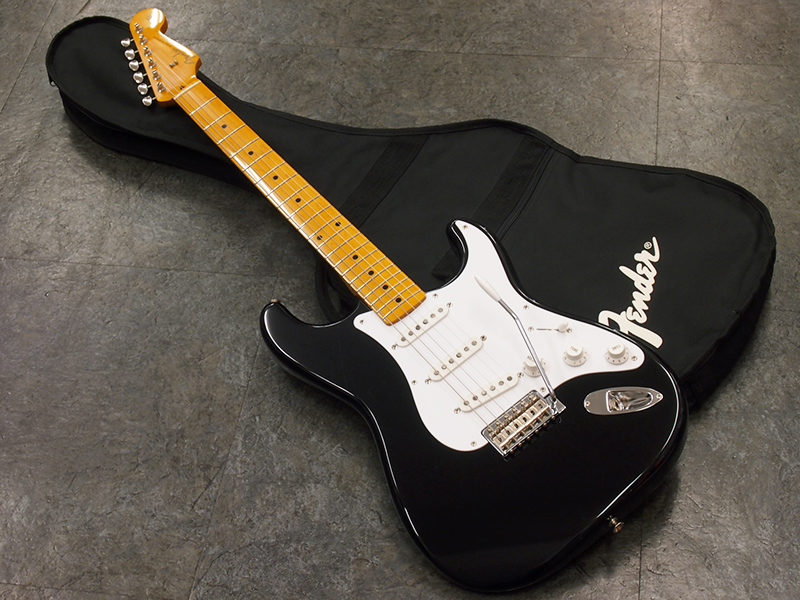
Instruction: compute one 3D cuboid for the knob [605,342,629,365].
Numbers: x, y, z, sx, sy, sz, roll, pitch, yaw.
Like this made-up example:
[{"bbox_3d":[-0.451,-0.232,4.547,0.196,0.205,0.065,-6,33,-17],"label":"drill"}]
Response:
[{"bbox_3d":[0.227,0.054,1.500,0.025,0.014,0.025,-6,56,9],"label":"knob"}]

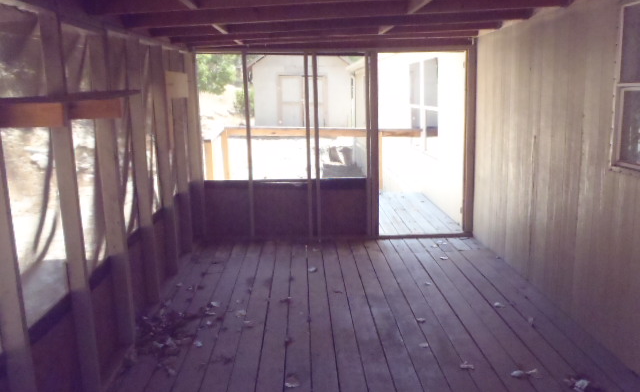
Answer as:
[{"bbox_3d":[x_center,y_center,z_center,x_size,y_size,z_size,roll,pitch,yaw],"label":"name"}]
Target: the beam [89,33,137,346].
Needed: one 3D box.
[{"bbox_3d":[-1.247,0.013,3.129,0.092,1.896,0.045,-2,11,-2],"label":"beam"}]

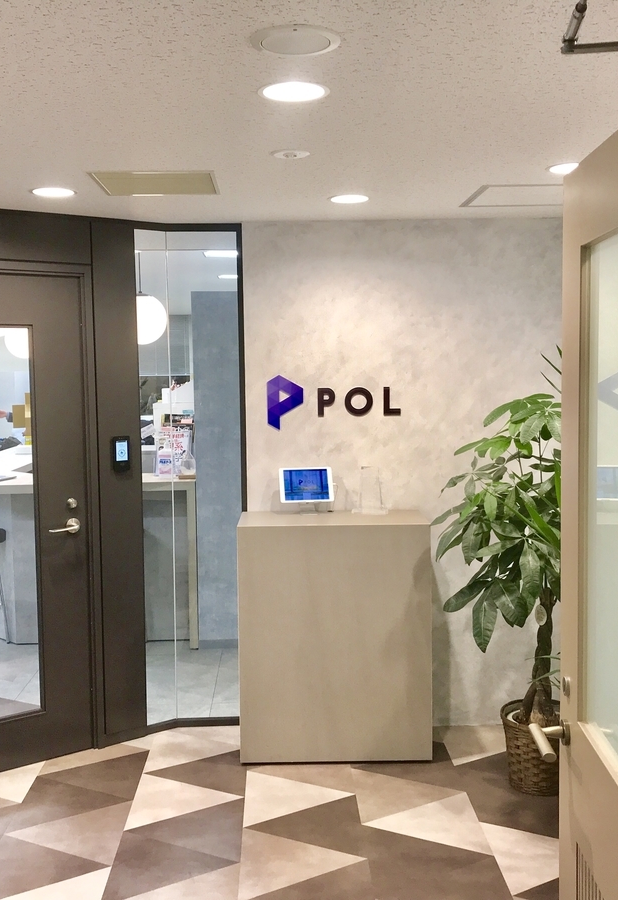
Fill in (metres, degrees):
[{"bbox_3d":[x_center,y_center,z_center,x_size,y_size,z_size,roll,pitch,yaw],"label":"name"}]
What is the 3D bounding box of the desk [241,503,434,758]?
[{"bbox_3d":[0.112,0.828,4.399,0.828,1.044,0.464,-1,4,-1],"label":"desk"}]

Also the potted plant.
[{"bbox_3d":[0.946,0.483,3.996,0.880,1.770,0.840,-1,4,-1],"label":"potted plant"}]

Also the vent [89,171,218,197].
[{"bbox_3d":[-0.565,-0.997,3.640,0.444,0.030,0.426,-1,4,-1],"label":"vent"}]

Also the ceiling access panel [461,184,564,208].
[{"bbox_3d":[0.901,-1.034,3.959,0.476,0.025,0.476,-1,4,-1],"label":"ceiling access panel"}]

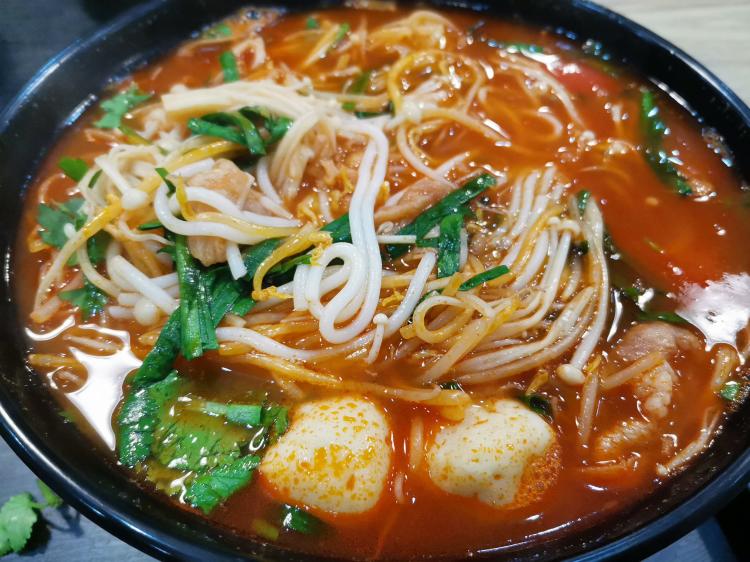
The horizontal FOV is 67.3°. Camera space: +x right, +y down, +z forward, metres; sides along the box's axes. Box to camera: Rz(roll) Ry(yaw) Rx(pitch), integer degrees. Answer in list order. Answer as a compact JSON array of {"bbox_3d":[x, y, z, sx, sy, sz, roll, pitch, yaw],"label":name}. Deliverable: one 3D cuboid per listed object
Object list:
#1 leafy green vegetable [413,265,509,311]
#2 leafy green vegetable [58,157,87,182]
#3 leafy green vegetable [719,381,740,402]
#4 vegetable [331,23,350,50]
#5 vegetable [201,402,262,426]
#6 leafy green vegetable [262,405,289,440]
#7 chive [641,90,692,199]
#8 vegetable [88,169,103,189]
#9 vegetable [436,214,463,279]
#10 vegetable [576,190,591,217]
[{"bbox_3d":[0.024,0.002,0.153,0.028,0.005,0.005,-21,55,-16],"label":"leafy green vegetable"},{"bbox_3d":[-0.092,-0.034,0.172,0.011,0.004,0.006,28,58,18],"label":"leafy green vegetable"},{"bbox_3d":[0.093,0.029,0.147,0.004,0.002,0.006,21,55,15],"label":"leafy green vegetable"},{"bbox_3d":[-0.015,-0.108,0.249,0.004,0.003,0.020,13,53,9],"label":"vegetable"},{"bbox_3d":[-0.034,0.031,0.133,0.014,0.004,0.005,7,54,3],"label":"vegetable"},{"bbox_3d":[-0.023,0.033,0.130,0.006,0.005,0.008,1,54,-1],"label":"leafy green vegetable"},{"bbox_3d":[0.108,-0.052,0.212,0.010,0.004,0.059,3,52,1],"label":"chive"},{"bbox_3d":[-0.090,-0.033,0.182,0.003,0.003,0.009,4,52,2],"label":"vegetable"},{"bbox_3d":[0.020,-0.009,0.147,0.006,0.008,0.017,7,54,4],"label":"vegetable"},{"bbox_3d":[0.068,-0.025,0.184,0.004,0.004,0.010,14,53,9],"label":"vegetable"}]

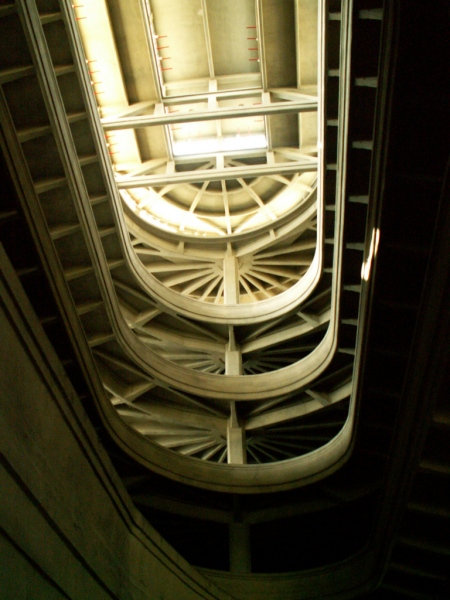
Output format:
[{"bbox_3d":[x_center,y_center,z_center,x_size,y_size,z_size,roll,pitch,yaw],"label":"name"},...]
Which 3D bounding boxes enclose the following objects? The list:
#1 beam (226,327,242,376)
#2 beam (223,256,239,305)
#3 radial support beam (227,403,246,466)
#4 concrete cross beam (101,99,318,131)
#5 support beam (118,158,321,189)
[{"bbox_3d":[0.530,3.966,32.189,0.899,3.960,0.899,-5,-43,3],"label":"beam"},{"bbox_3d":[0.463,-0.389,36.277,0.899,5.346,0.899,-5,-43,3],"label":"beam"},{"bbox_3d":[0.626,7.331,29.025,0.899,3.840,0.899,-5,-43,3],"label":"radial support beam"},{"bbox_3d":[-0.688,-9.580,31.385,11.421,0.800,0.280,-5,-43,3],"label":"concrete cross beam"},{"bbox_3d":[-0.340,-7.050,34.087,11.438,0.800,0.280,-5,-43,3],"label":"support beam"}]

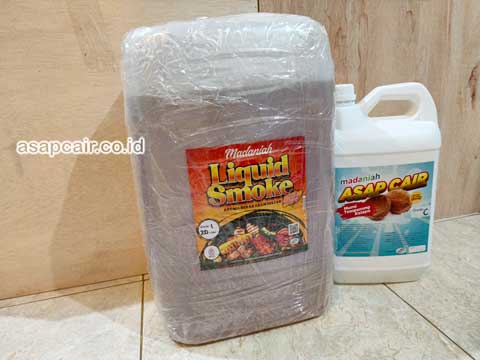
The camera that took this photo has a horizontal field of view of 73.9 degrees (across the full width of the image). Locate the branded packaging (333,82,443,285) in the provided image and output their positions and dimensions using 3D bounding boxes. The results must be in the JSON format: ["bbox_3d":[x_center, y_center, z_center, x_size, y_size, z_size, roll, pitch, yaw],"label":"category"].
[{"bbox_3d":[0.219,0.004,0.542,0.180,0.317,0.132,-3,18,3],"label":"branded packaging"}]

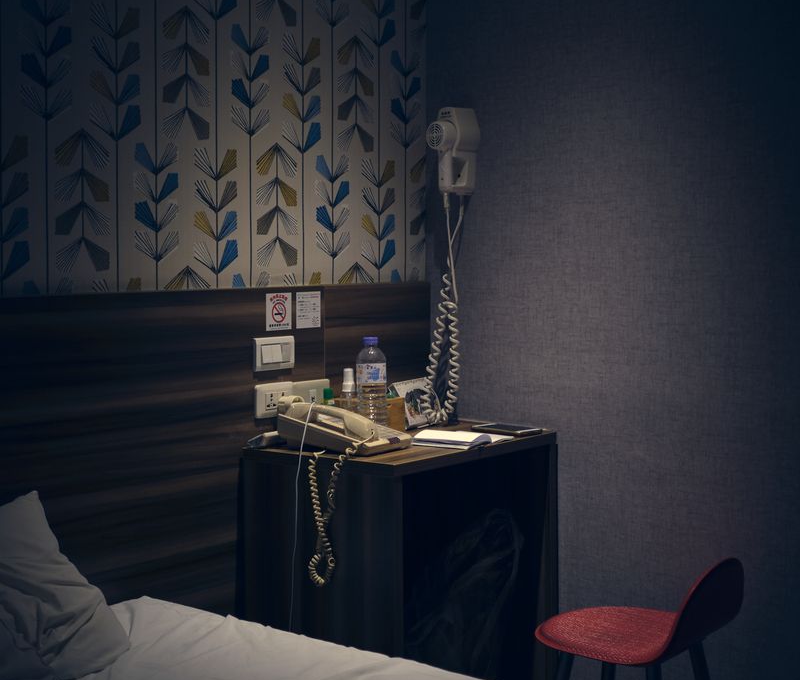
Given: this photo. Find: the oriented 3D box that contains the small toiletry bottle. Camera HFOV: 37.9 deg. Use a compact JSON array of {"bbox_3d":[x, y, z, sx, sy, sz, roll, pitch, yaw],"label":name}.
[{"bbox_3d":[-0.120,0.148,2.686,0.040,0.165,0.040,0,4,0],"label":"small toiletry bottle"}]

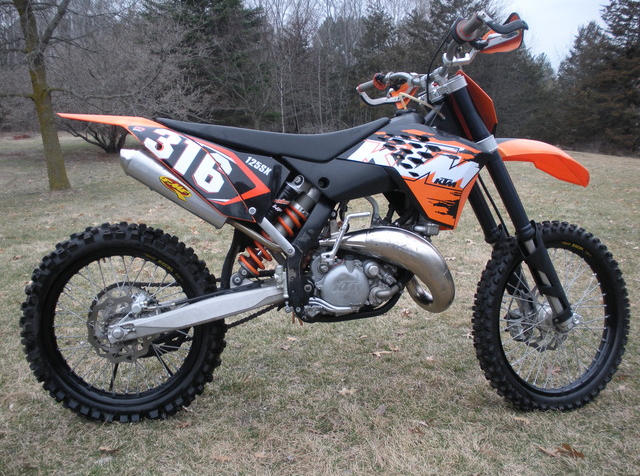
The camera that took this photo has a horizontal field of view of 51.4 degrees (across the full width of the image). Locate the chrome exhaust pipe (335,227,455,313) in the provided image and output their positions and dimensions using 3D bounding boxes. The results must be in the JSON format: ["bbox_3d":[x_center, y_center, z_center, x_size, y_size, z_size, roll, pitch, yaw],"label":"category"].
[{"bbox_3d":[0.226,0.105,2.192,0.426,0.284,0.223,0,6,-6],"label":"chrome exhaust pipe"}]

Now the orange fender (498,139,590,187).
[{"bbox_3d":[0.760,-0.270,2.374,0.507,0.168,0.213,0,-2,-23],"label":"orange fender"}]

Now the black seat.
[{"bbox_3d":[-0.149,-0.328,2.197,0.761,0.152,0.193,0,6,-6],"label":"black seat"}]

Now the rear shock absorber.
[{"bbox_3d":[-0.146,-0.028,2.200,0.132,0.447,0.102,43,1,-9],"label":"rear shock absorber"}]

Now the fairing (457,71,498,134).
[{"bbox_3d":[0.522,-0.449,2.282,0.091,0.254,0.223,-22,6,-22],"label":"fairing"}]

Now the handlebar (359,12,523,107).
[{"bbox_3d":[0.389,-0.562,2.231,0.233,0.188,0.832,0,-2,-23],"label":"handlebar"}]

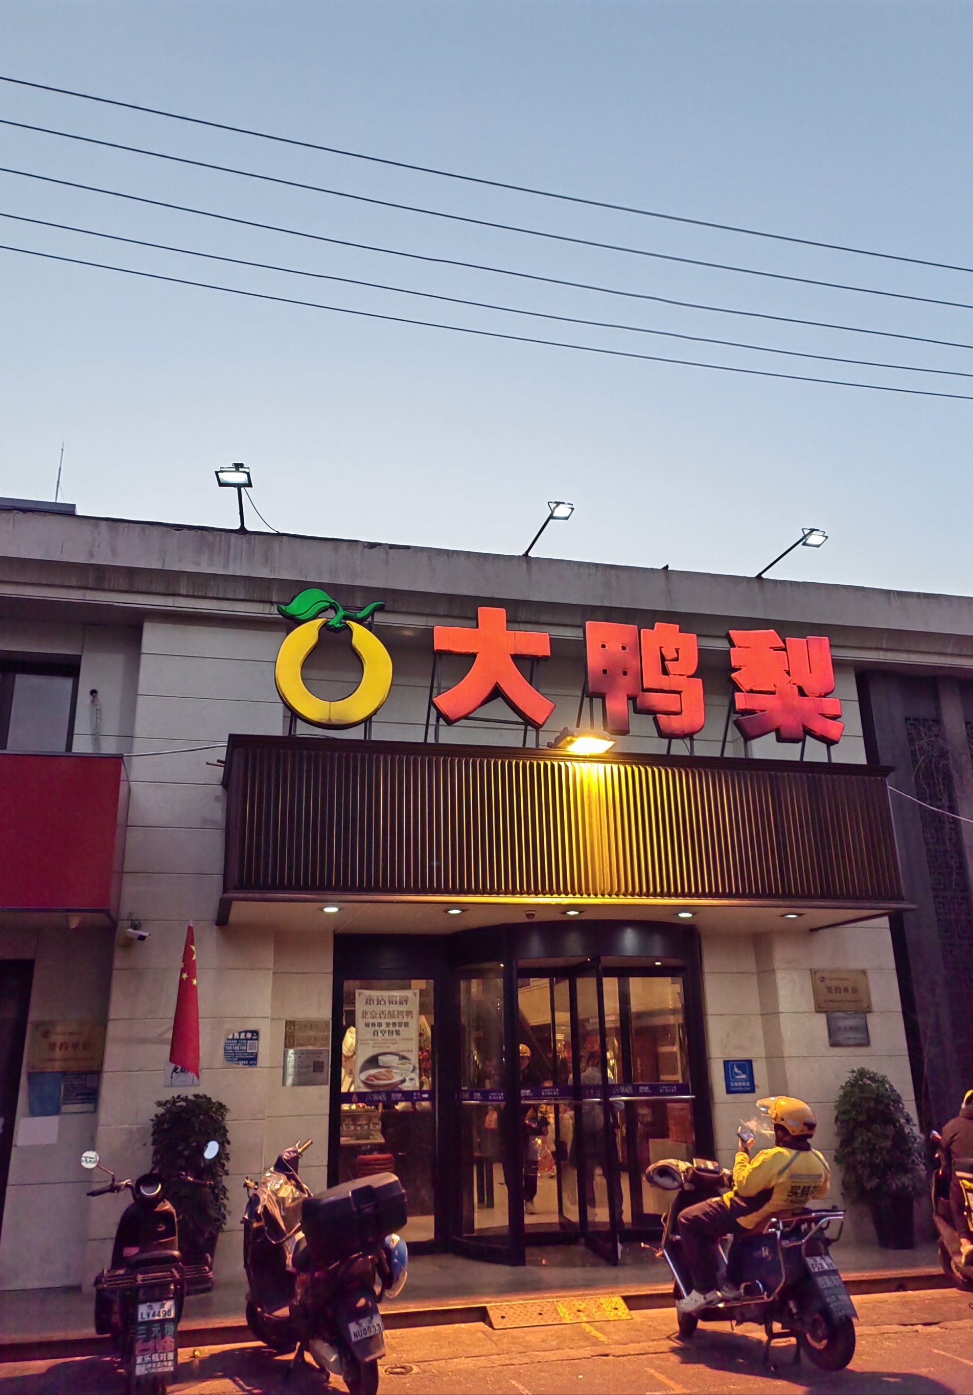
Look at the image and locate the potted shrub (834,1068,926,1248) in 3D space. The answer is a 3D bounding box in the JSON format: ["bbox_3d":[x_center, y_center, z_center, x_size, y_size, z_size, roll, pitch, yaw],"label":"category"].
[{"bbox_3d":[3.527,4.107,9.757,0.750,1.500,0.750,3,-19,-13],"label":"potted shrub"}]

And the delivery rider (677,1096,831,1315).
[{"bbox_3d":[1.571,3.125,6.822,0.620,1.200,0.860,10,-22,-29],"label":"delivery rider"}]

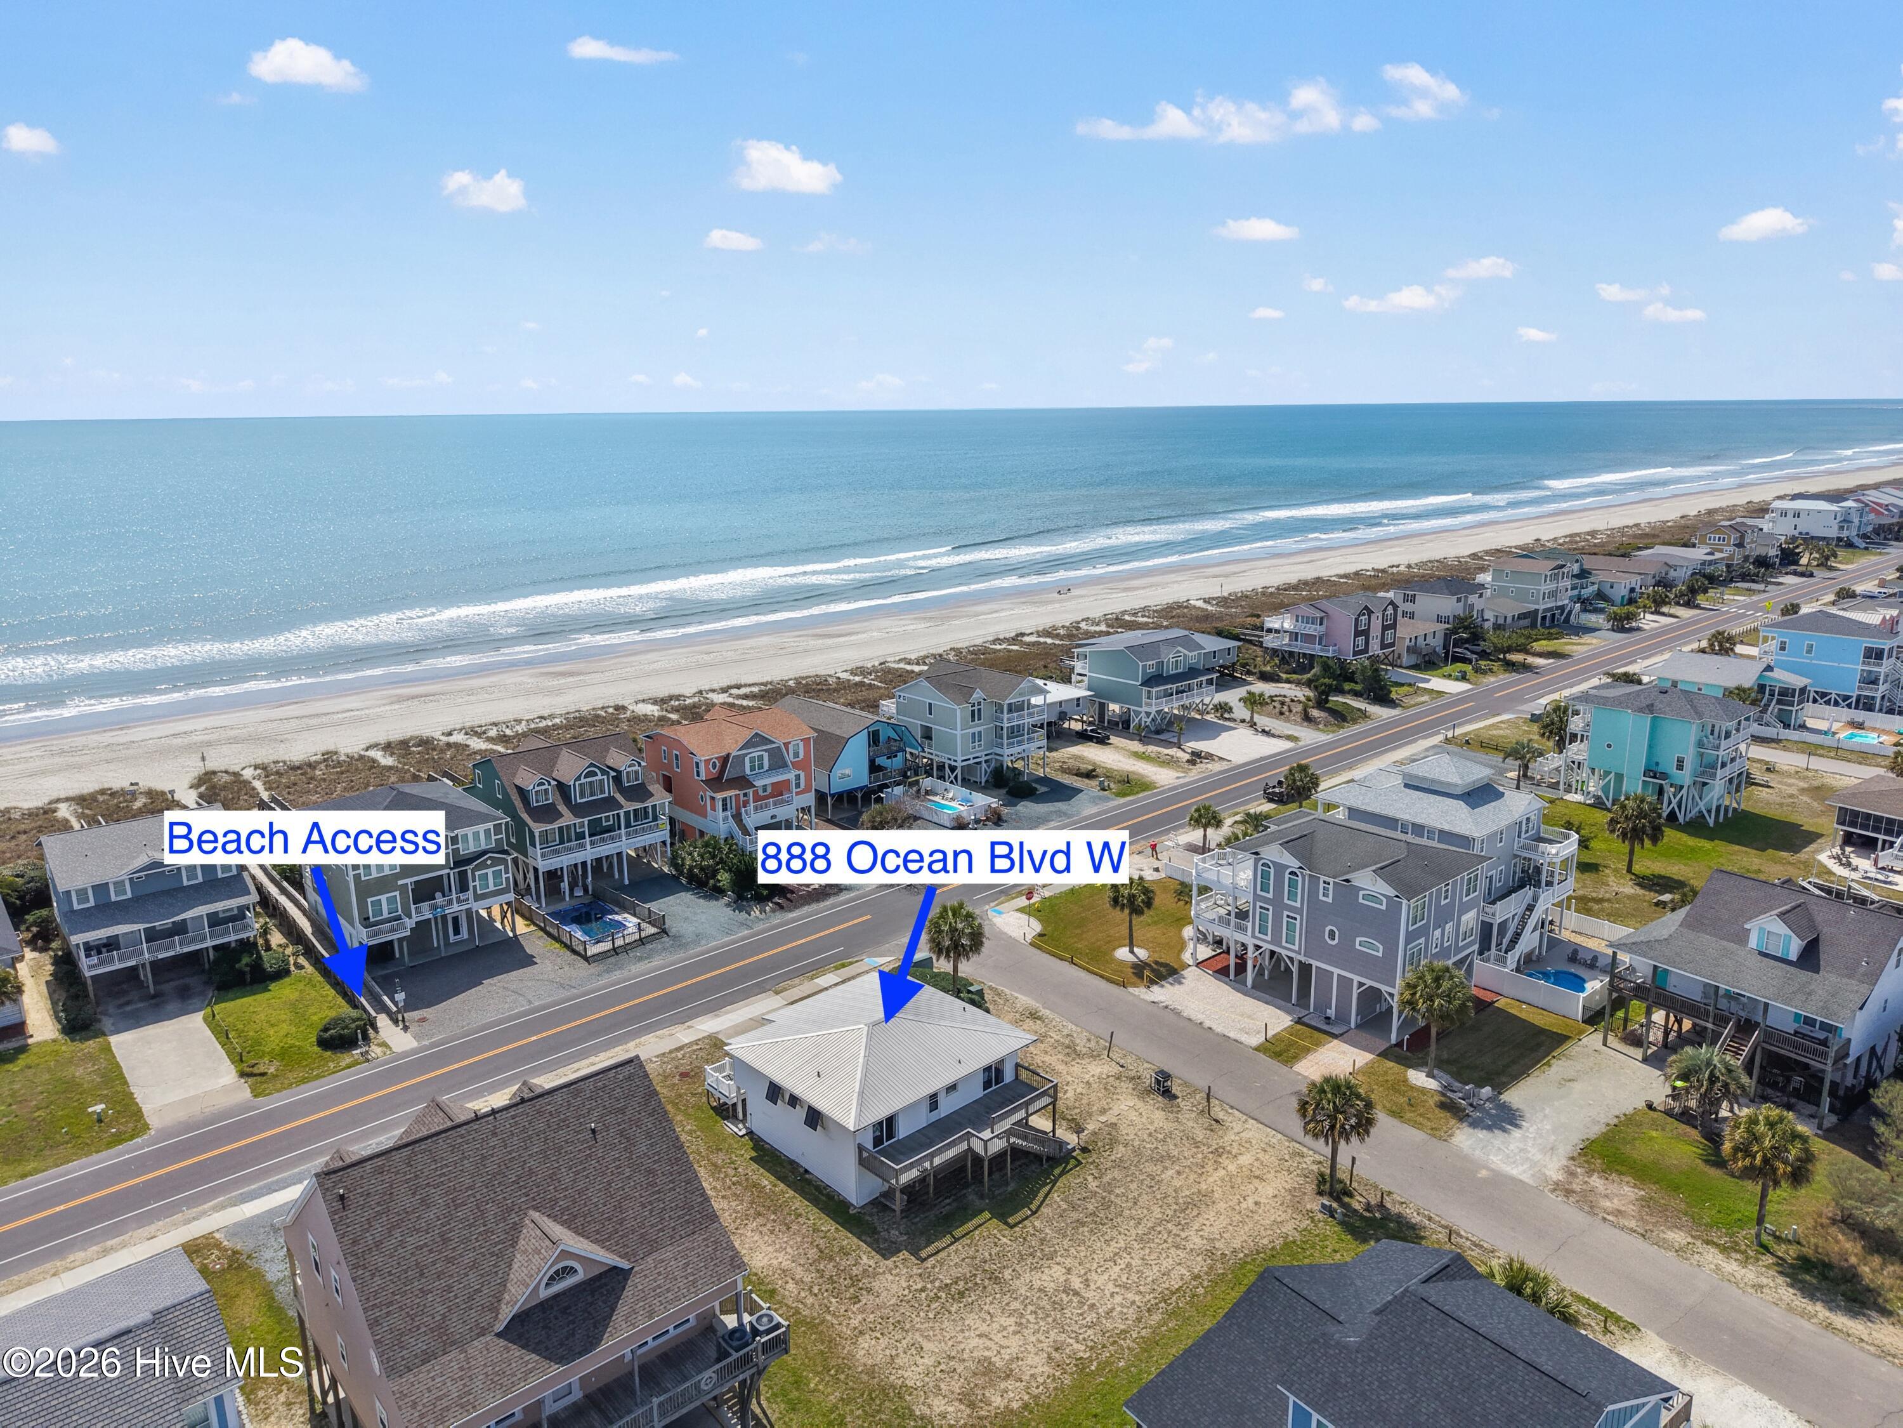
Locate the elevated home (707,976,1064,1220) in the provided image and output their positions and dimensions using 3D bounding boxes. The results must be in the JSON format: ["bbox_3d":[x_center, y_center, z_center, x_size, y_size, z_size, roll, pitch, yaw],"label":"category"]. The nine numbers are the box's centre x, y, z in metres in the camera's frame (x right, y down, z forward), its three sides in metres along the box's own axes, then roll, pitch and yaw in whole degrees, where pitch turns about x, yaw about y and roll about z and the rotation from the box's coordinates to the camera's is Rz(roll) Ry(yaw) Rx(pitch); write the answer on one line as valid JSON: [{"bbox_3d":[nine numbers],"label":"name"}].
[{"bbox_3d":[-4.370,20.880,77.000,14.030,6.420,17.780,-13,18,-43],"label":"elevated home"}]

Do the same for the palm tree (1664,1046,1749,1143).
[{"bbox_3d":[39.787,19.948,69.220,4.400,4.800,4.400,-12,17,-40],"label":"palm tree"}]

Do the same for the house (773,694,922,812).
[{"bbox_3d":[-12.010,3.550,133.760,12.700,8.400,15.300,-12,17,-41],"label":"house"}]

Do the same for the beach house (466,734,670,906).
[{"bbox_3d":[-33.158,8.107,113.660,13.000,11.400,14.000,-13,18,-43],"label":"beach house"}]

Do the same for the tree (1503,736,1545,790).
[{"bbox_3d":[60.460,4.645,139.289,4.020,4.540,4.020,5,14,24],"label":"tree"}]

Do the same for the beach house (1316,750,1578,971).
[{"bbox_3d":[36.097,9.396,96.619,10.200,13.000,16.400,-12,17,-40],"label":"beach house"}]

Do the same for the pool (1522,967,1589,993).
[{"bbox_3d":[40.199,18.418,88.322,5.200,1.100,4.500,-12,17,-40],"label":"pool"}]

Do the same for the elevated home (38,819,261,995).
[{"bbox_3d":[-61.220,13.870,100.540,12.250,10.670,12.250,-13,18,-43],"label":"elevated home"}]

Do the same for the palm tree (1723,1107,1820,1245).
[{"bbox_3d":[37.970,21.530,61.466,3.682,7.400,3.682,8,16,33],"label":"palm tree"}]

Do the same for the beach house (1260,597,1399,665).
[{"bbox_3d":[57.045,-12.277,197.481,14.000,11.200,15.000,-13,18,-43],"label":"beach house"}]

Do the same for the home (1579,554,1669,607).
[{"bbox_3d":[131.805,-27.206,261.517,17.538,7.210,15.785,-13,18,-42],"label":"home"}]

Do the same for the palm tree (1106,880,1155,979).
[{"bbox_3d":[13.700,15.270,100.500,3.660,6.220,3.660,-1,13,0],"label":"palm tree"}]

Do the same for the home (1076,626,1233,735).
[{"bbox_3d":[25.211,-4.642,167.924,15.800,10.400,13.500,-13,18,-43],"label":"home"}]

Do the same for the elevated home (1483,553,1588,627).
[{"bbox_3d":[101.709,-21.810,232.393,12.277,10.620,13.641,-13,18,-42],"label":"elevated home"}]

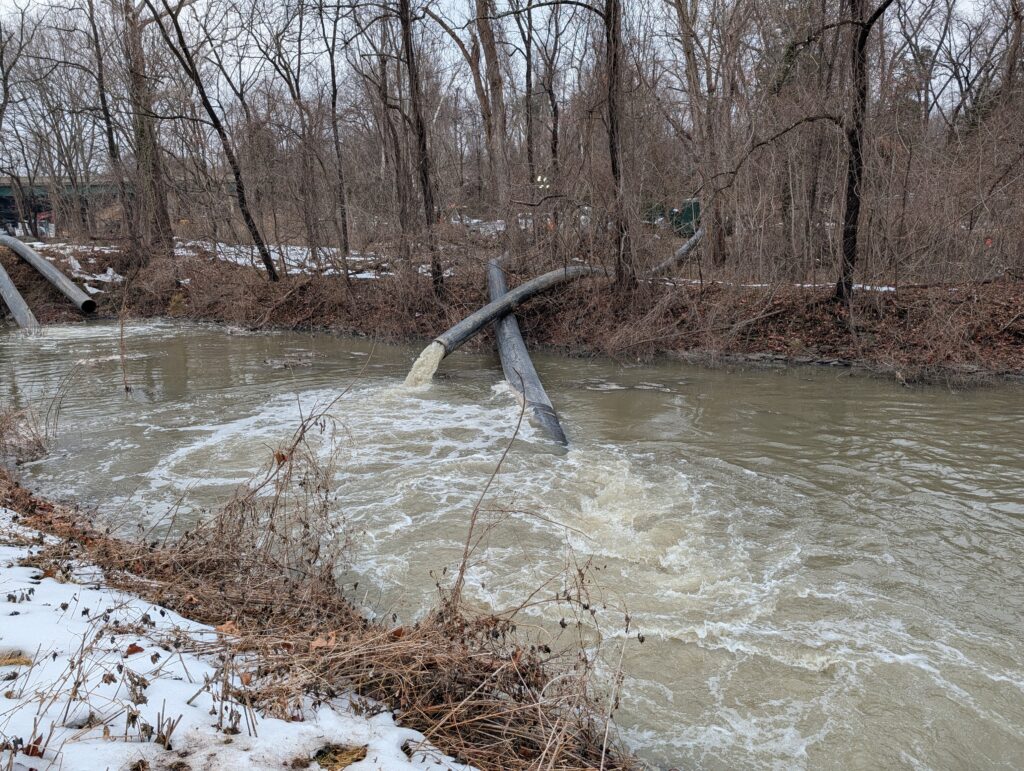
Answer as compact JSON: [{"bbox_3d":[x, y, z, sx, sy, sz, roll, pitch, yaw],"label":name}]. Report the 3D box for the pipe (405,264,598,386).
[{"bbox_3d":[0.409,-2.455,20.333,1.150,0.630,10.820,5,19,25],"label":"pipe"}]

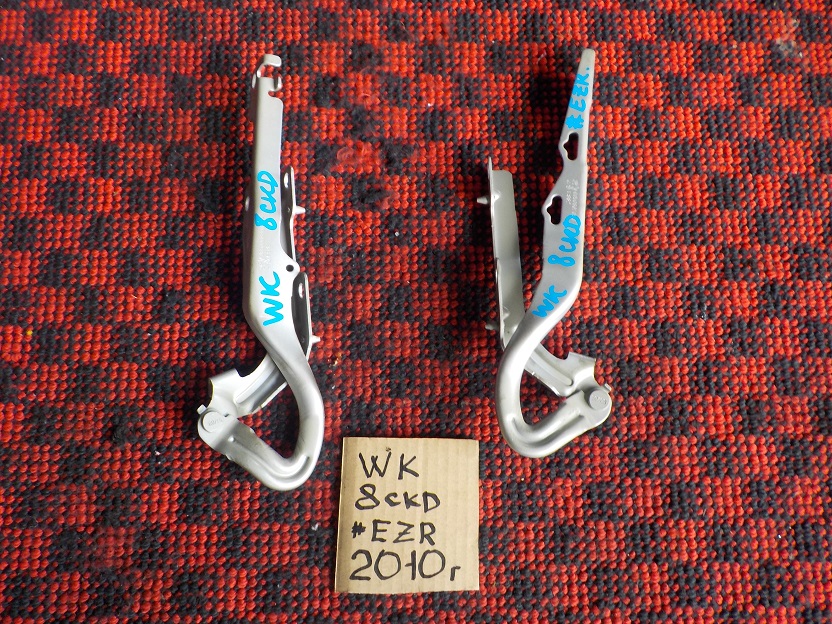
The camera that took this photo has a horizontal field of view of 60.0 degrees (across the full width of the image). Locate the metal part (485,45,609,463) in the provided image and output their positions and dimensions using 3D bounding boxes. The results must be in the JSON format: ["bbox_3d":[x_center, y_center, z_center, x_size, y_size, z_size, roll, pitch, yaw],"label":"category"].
[{"bbox_3d":[0.101,-0.051,0.580,0.093,0.065,0.331,0,78,-1],"label":"metal part"}]

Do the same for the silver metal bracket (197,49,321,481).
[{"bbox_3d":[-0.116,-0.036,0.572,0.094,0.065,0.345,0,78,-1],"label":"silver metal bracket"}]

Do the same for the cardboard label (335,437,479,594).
[{"bbox_3d":[-0.005,0.157,0.563,0.109,0.004,0.115,2,78,-1],"label":"cardboard label"}]

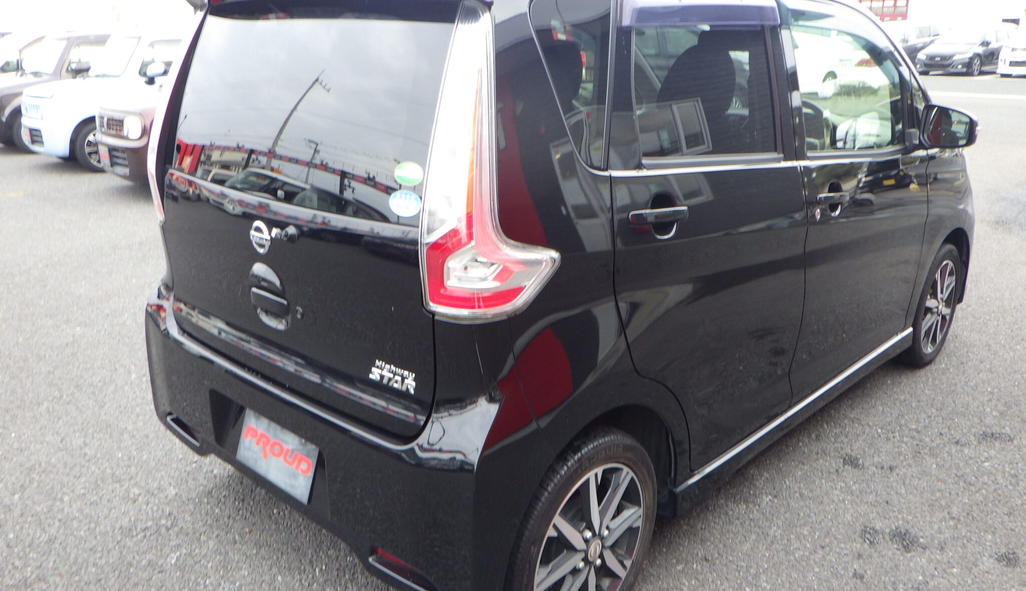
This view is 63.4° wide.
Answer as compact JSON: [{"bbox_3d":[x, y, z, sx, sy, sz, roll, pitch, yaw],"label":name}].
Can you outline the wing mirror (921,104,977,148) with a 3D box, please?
[{"bbox_3d":[1.478,-0.573,2.813,0.178,0.142,0.105,16,23,41],"label":"wing mirror"}]

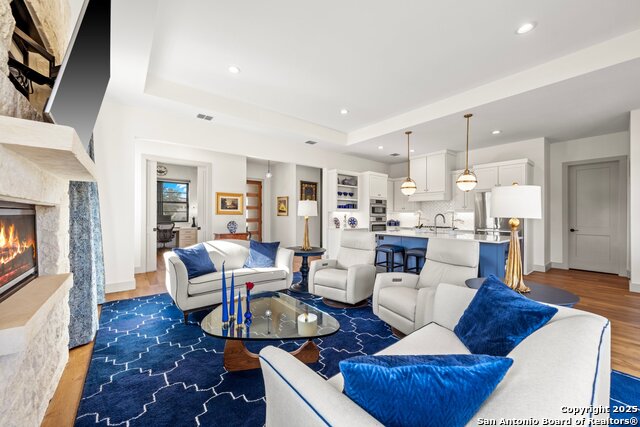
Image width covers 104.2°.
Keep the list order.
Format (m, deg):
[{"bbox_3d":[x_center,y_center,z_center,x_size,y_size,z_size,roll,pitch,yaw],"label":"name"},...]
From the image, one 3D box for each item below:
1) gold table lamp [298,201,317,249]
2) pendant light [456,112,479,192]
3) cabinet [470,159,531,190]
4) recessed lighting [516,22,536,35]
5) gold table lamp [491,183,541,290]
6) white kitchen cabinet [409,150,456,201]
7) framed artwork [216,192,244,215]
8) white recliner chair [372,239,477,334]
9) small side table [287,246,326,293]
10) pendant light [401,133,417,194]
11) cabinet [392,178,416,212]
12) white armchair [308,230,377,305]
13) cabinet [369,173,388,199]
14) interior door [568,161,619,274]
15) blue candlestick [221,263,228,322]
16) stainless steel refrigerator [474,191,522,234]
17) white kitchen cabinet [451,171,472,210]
[{"bbox_3d":[-0.230,0.190,4.350,0.345,0.865,0.345,0,0,0],"label":"gold table lamp"},{"bbox_3d":[2.610,-1.053,4.400,0.330,1.355,0.330,0,0,-39],"label":"pendant light"},{"bbox_3d":[4.385,-0.865,5.950,0.740,0.610,1.040,0,0,-39],"label":"cabinet"},{"bbox_3d":[2.255,-2.015,2.715,0.180,0.030,0.180,0,0,-39],"label":"recessed lighting"},{"bbox_3d":[1.634,0.192,2.085,0.340,0.886,0.340,0,0,-38],"label":"gold table lamp"},{"bbox_3d":[3.291,-1.042,7.371,0.500,1.360,1.160,0,0,-38],"label":"white kitchen cabinet"},{"bbox_3d":[-2.392,-0.258,6.689,0.735,0.600,0.040,0,0,-39],"label":"framed artwork"},{"bbox_3d":[1.286,0.825,2.954,0.960,0.990,0.790,0,0,-32],"label":"white recliner chair"},{"bbox_3d":[-0.248,0.970,4.280,0.710,0.700,0.710,0,0,0],"label":"small side table"},{"bbox_3d":[1.911,-1.054,5.340,0.330,1.365,0.330,0,0,-38],"label":"pendant light"},{"bbox_3d":[2.837,-0.605,8.159,0.370,1.110,0.770,0,0,-39],"label":"cabinet"},{"bbox_3d":[0.413,0.804,3.859,0.790,1.020,0.850,0,0,41],"label":"white armchair"},{"bbox_3d":[1.589,-0.815,7.744,0.860,0.770,0.650,0,0,-39],"label":"cabinet"},{"bbox_3d":[6.335,0.109,5.784,0.050,2.440,0.770,0,0,-38],"label":"interior door"},{"bbox_3d":[-0.764,0.640,2.000,0.045,0.495,0.045,0,0,-38],"label":"blue candlestick"},{"bbox_3d":[4.302,0.424,5.891,0.700,1.800,0.920,0,0,-38],"label":"stainless steel refrigerator"},{"bbox_3d":[3.987,-0.615,6.742,0.370,1.110,0.680,0,0,-39],"label":"white kitchen cabinet"}]

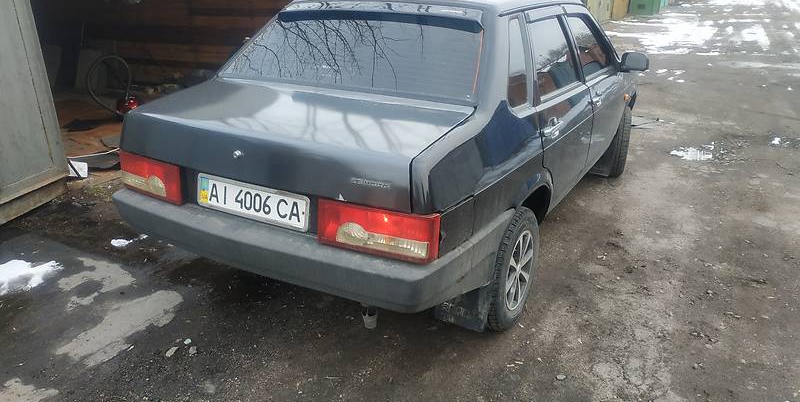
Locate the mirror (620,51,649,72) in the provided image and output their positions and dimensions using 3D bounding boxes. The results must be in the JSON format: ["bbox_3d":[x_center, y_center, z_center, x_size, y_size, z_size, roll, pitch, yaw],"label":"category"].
[{"bbox_3d":[1.552,-0.920,3.664,0.172,0.125,0.110,11,24,28],"label":"mirror"}]

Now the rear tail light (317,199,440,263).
[{"bbox_3d":[-0.065,0.089,1.773,0.425,0.160,0.075,11,24,28],"label":"rear tail light"}]

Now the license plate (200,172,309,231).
[{"bbox_3d":[-0.553,0.002,2.023,0.530,0.123,0.020,11,17,28],"label":"license plate"}]

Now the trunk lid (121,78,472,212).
[{"bbox_3d":[-0.427,-0.271,2.152,1.360,0.235,0.570,11,24,28],"label":"trunk lid"}]

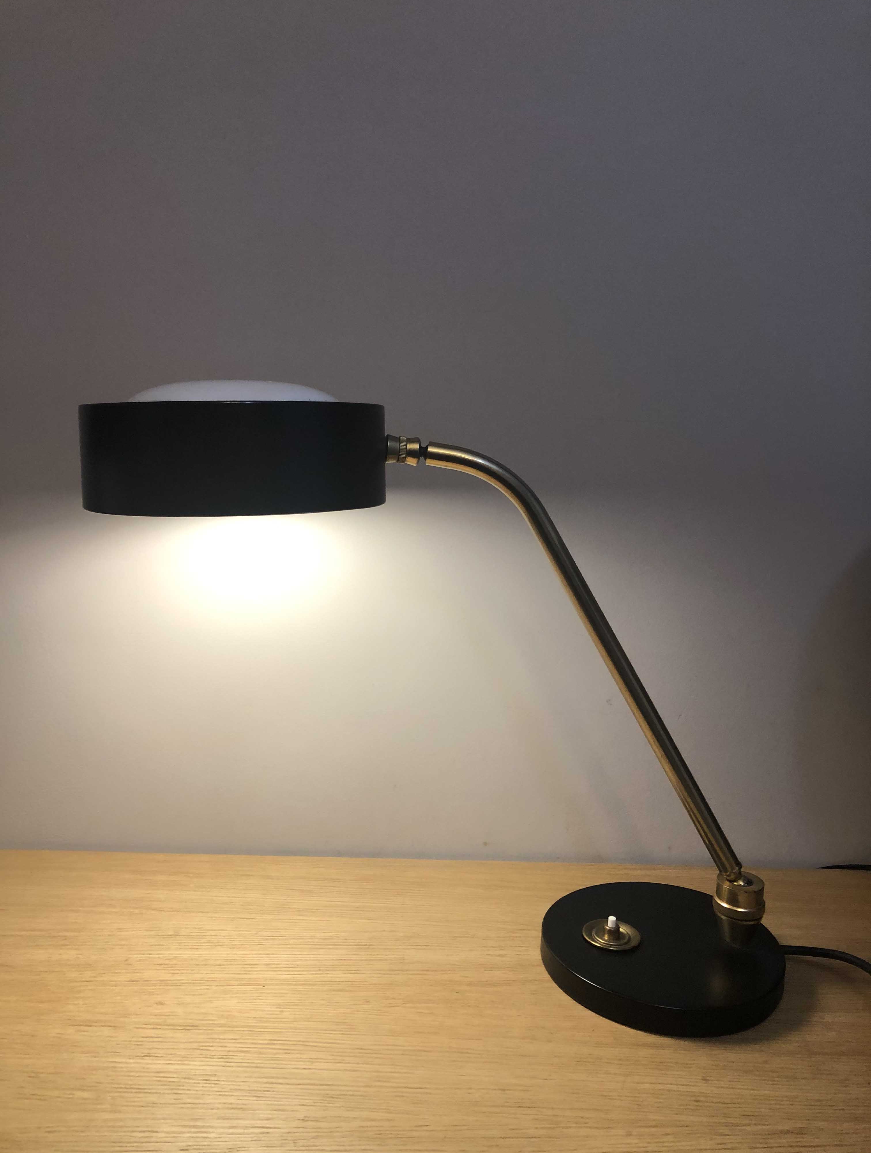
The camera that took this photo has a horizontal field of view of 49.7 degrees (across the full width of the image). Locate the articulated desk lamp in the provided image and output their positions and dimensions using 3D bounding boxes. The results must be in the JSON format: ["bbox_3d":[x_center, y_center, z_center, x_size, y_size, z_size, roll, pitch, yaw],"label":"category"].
[{"bbox_3d":[0.011,0.072,0.621,0.472,0.387,0.187,2,9,0],"label":"articulated desk lamp"}]

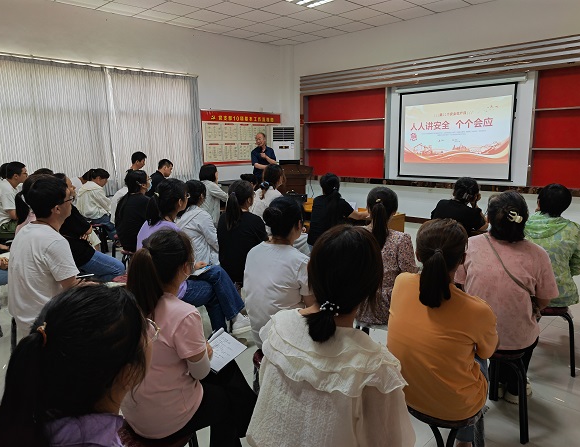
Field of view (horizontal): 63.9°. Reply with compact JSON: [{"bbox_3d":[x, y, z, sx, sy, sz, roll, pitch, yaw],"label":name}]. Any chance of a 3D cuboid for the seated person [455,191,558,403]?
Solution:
[{"bbox_3d":[1.168,0.424,2.538,0.510,1.210,0.660,5,11,28],"label":"seated person"}]

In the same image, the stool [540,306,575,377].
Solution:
[{"bbox_3d":[1.587,0.707,2.936,0.370,0.450,0.370,9,13,44],"label":"stool"}]

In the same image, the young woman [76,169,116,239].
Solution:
[{"bbox_3d":[-2.487,-0.117,6.018,0.440,1.150,0.620,9,13,44],"label":"young woman"}]

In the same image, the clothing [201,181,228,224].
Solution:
[{"bbox_3d":[-0.890,-0.155,5.159,0.420,0.600,0.440,-8,12,-39],"label":"clothing"}]

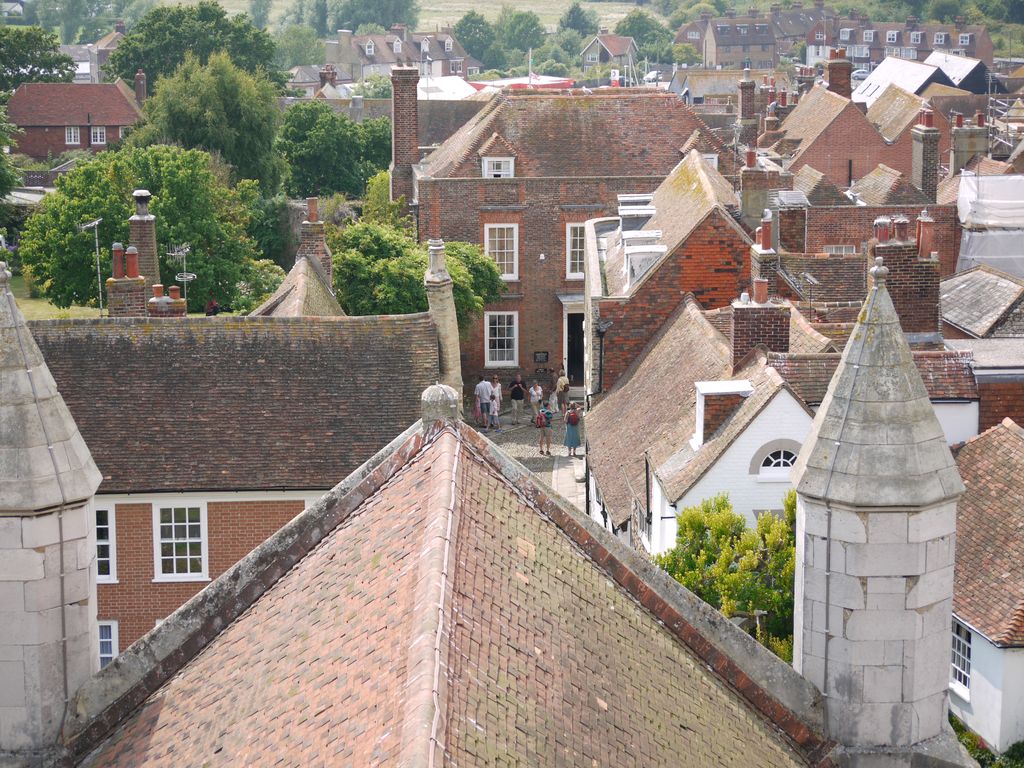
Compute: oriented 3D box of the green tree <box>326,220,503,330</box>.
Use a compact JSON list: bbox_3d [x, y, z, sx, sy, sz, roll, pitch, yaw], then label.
[{"bbox_3d":[-3.040,-1.566,83.668,5.400,6.665,5.000,0,11,0],"label":"green tree"}]

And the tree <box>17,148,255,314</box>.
[{"bbox_3d":[-16.440,-7.039,117.500,10.400,7.000,9.500,0,11,0],"label":"tree"}]

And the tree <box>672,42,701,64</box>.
[{"bbox_3d":[27.856,-52.641,425.361,4.470,3.814,4.246,0,11,0],"label":"tree"}]

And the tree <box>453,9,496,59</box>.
[{"bbox_3d":[-6.247,-55.412,432.000,7.200,10.300,7.000,0,11,0],"label":"tree"}]

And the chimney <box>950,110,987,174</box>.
[{"bbox_3d":[20.105,-10.569,117.000,1.600,2.900,1.000,0,11,0],"label":"chimney"}]

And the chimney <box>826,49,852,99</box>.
[{"bbox_3d":[15.282,-14.531,125.000,1.050,2.500,1.100,-1,11,-3],"label":"chimney"}]

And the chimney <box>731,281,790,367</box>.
[{"bbox_3d":[5.189,-1.263,55.600,1.140,1.880,0.720,0,11,0],"label":"chimney"}]

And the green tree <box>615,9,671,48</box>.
[{"bbox_3d":[22.057,-59.007,450.859,9.465,9.084,8.992,0,11,0],"label":"green tree"}]

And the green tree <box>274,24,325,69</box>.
[{"bbox_3d":[-32.477,-49.667,405.000,8.000,10.000,7.800,0,11,0],"label":"green tree"}]

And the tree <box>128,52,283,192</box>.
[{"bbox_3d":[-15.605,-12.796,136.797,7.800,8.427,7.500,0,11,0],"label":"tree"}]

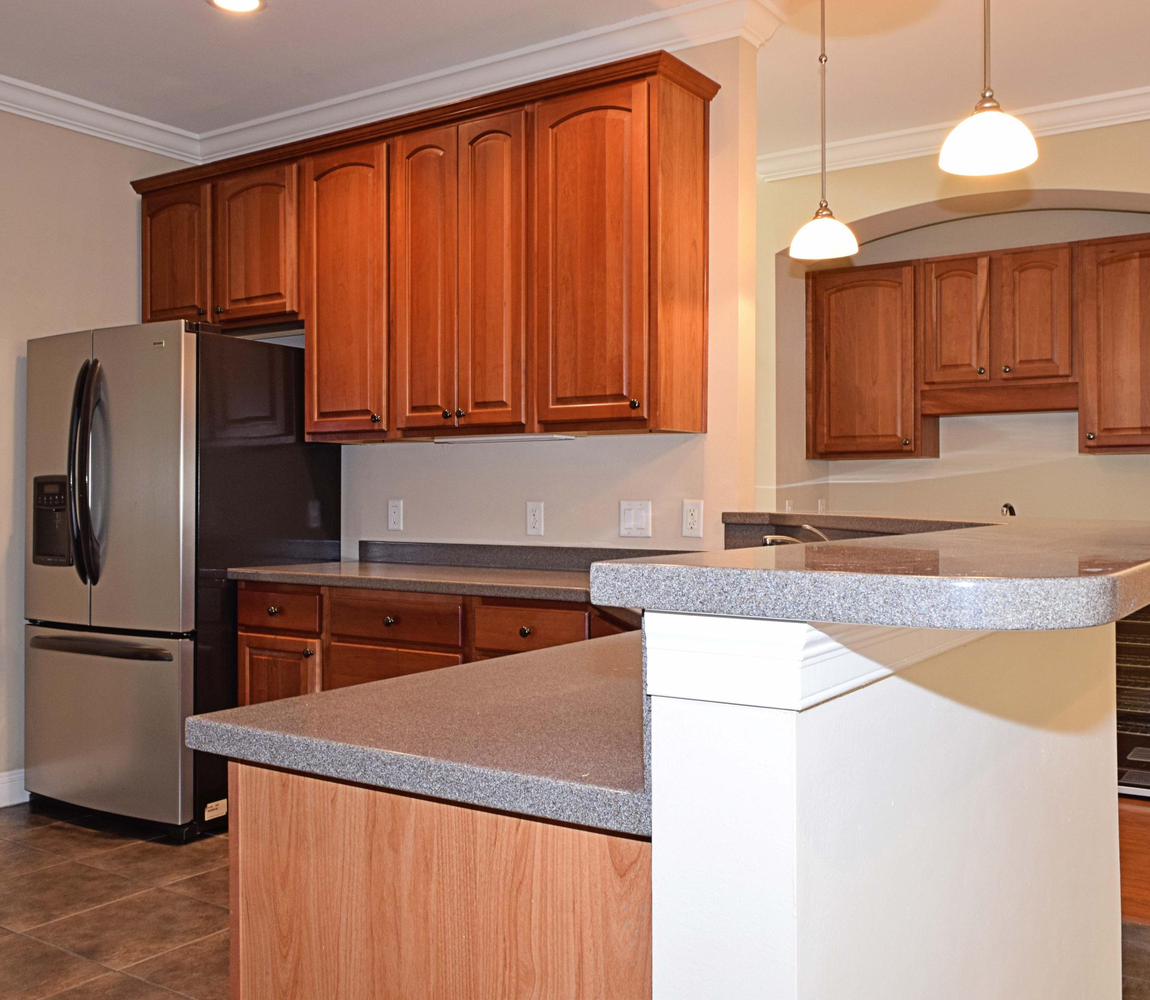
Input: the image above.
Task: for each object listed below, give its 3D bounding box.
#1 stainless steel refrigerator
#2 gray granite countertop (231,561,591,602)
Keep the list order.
[{"bbox_3d":[-1.527,0.276,4.341,0.915,1.775,0.820,0,1,34],"label":"stainless steel refrigerator"},{"bbox_3d":[-0.418,0.272,3.828,1.570,0.038,0.612,0,1,34],"label":"gray granite countertop"}]

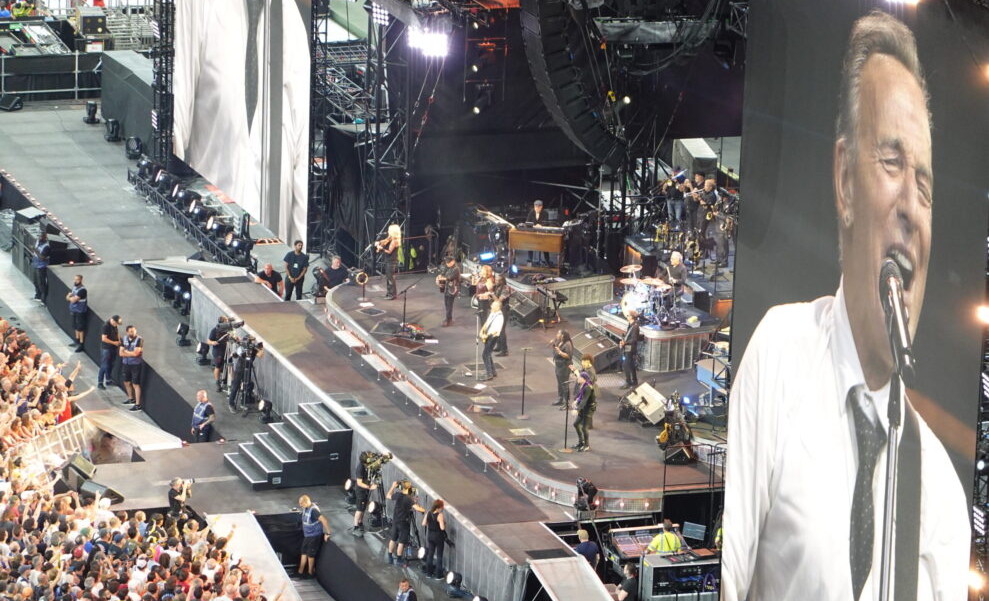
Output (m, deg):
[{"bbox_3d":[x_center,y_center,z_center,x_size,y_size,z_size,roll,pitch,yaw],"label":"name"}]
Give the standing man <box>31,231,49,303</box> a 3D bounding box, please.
[{"bbox_3d":[-11.465,-0.847,138.573,0.380,1.800,0.520,-9,18,-36],"label":"standing man"}]

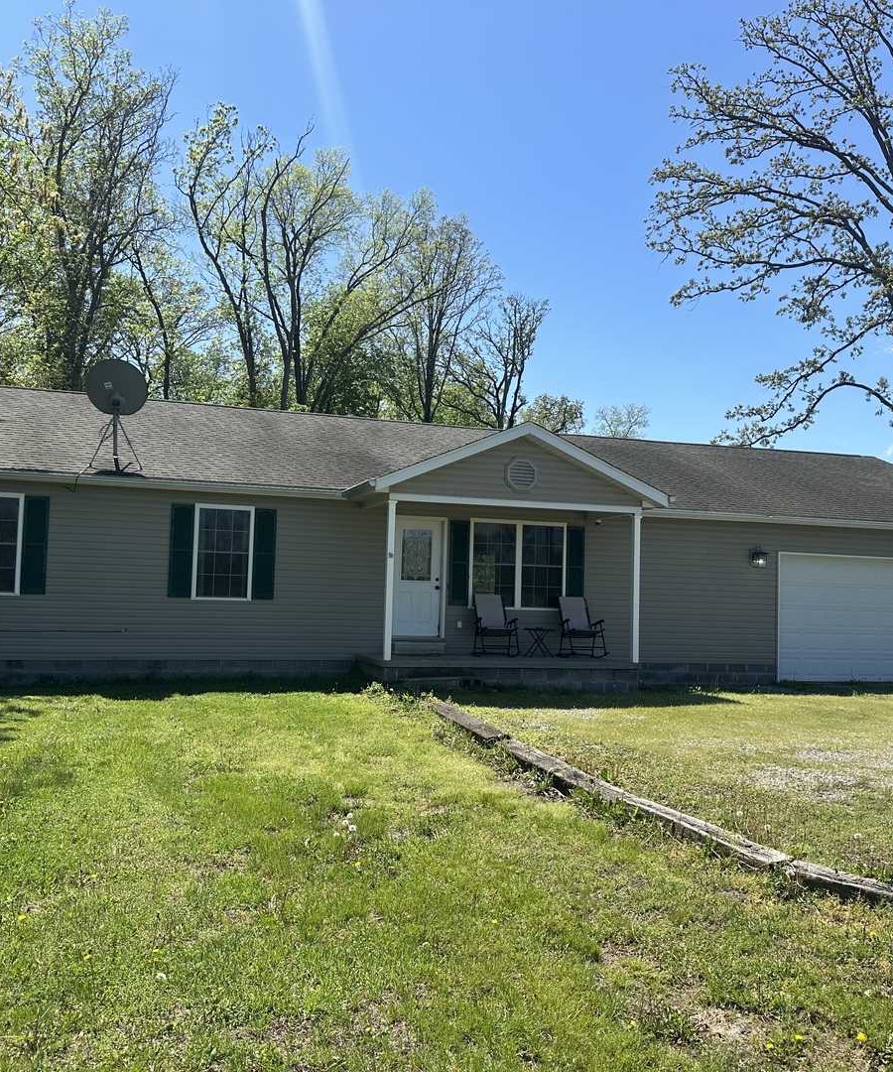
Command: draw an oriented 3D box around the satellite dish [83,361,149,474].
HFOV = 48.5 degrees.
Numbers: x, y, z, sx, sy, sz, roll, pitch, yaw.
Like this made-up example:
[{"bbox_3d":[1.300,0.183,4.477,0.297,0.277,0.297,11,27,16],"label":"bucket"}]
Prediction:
[{"bbox_3d":[-5.226,-1.866,15.704,0.960,1.720,0.750,3,-3,-18],"label":"satellite dish"}]

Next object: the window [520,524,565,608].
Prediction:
[{"bbox_3d":[1.695,0.543,17.608,0.860,1.460,0.100,3,-3,-18],"label":"window"}]

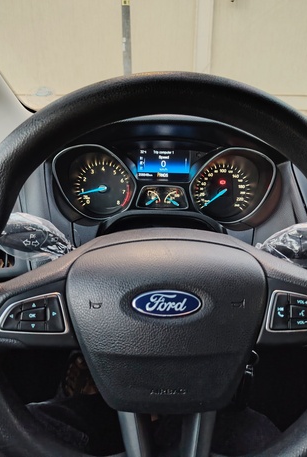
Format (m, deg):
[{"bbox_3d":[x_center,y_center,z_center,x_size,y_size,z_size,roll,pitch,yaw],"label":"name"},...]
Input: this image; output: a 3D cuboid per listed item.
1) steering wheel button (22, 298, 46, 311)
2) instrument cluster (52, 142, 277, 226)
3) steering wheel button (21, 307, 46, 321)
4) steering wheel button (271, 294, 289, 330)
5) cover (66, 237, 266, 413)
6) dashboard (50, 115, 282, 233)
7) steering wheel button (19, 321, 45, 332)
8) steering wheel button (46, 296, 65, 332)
[{"bbox_3d":[-0.102,0.066,0.273,0.020,0.009,0.007,0,-3,0],"label":"steering wheel button"},{"bbox_3d":[0.018,-0.073,0.530,0.368,0.140,0.075,0,0,0],"label":"instrument cluster"},{"bbox_3d":[-0.103,0.074,0.273,0.021,0.011,0.007,0,-3,0],"label":"steering wheel button"},{"bbox_3d":[0.109,0.073,0.273,0.015,0.031,0.007,0,-3,0],"label":"steering wheel button"},{"bbox_3d":[0.011,0.081,0.277,0.171,0.148,0.052,0,-2,0],"label":"cover"},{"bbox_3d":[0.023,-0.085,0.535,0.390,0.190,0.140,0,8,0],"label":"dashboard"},{"bbox_3d":[-0.104,0.084,0.273,0.022,0.009,0.007,0,-3,0],"label":"steering wheel button"},{"bbox_3d":[-0.084,0.074,0.273,0.015,0.030,0.007,0,-3,0],"label":"steering wheel button"}]

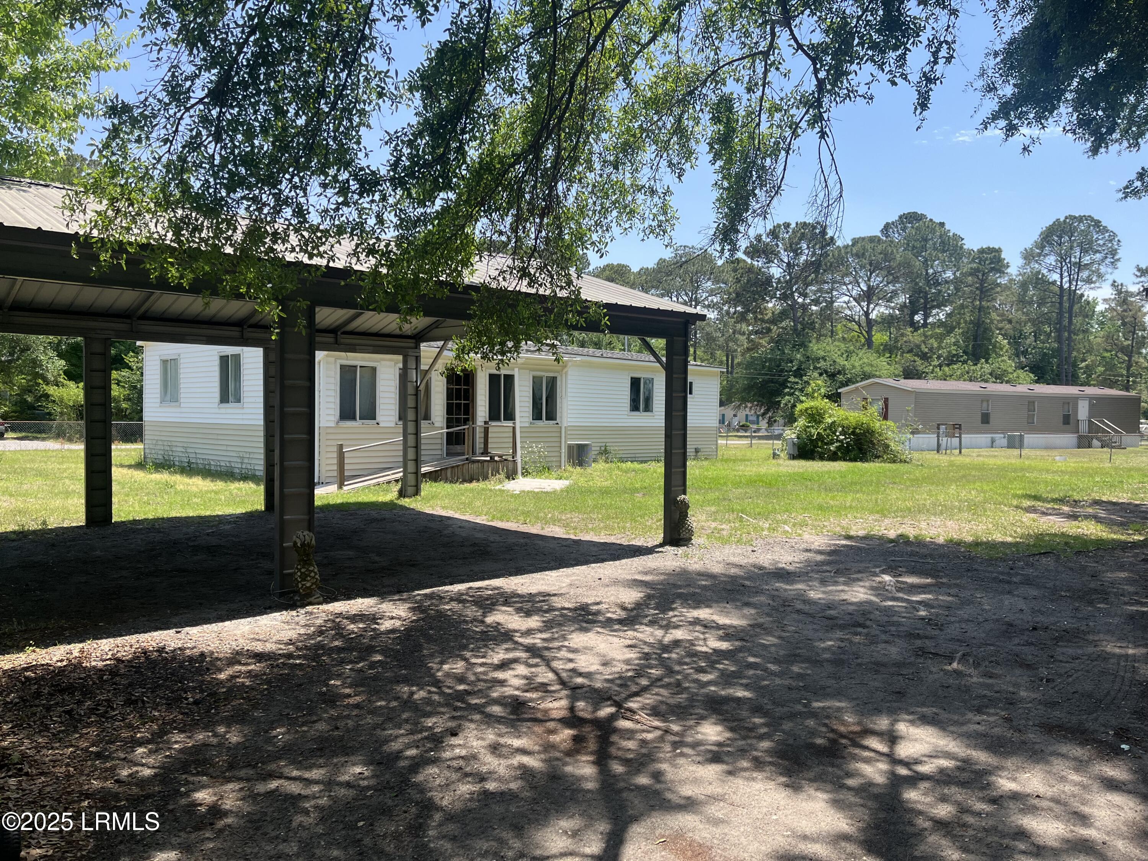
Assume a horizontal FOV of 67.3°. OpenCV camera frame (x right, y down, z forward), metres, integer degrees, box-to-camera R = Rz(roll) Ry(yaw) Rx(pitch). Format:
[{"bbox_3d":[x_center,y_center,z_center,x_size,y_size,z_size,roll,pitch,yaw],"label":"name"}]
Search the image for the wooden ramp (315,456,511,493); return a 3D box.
[{"bbox_3d":[-3.657,0.866,18.416,1.623,0.540,5.100,2,1,43],"label":"wooden ramp"}]

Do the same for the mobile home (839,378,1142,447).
[{"bbox_3d":[24.556,-0.863,49.974,18.845,3.807,5.200,0,1,-26],"label":"mobile home"}]

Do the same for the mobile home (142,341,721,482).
[{"bbox_3d":[-2.492,-1.028,27.452,9.337,4.047,18.059,2,1,43],"label":"mobile home"}]

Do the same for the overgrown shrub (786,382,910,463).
[{"bbox_3d":[10.510,-0.335,32.981,4.400,2.900,3.600,1,1,18],"label":"overgrown shrub"}]

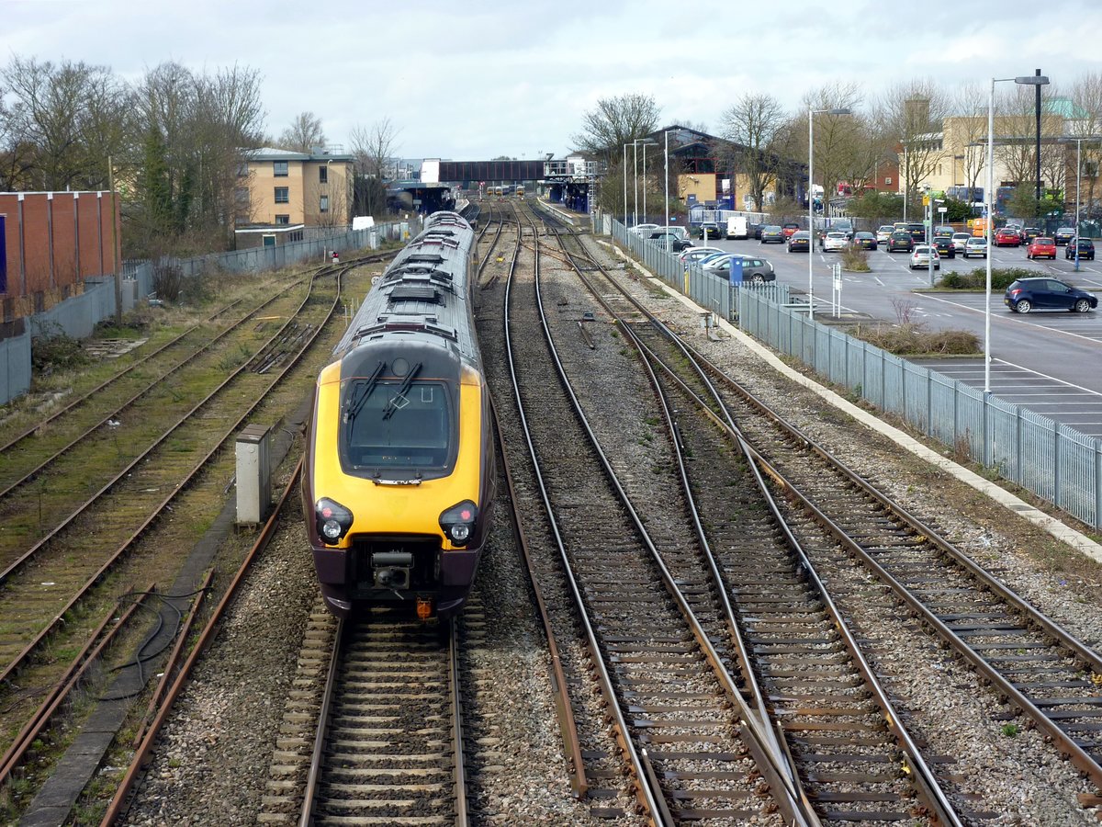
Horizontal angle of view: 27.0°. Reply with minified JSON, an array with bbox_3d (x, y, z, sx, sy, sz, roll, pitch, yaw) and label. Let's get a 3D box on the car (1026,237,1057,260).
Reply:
[{"bbox_3d":[32.256,-10.960,150.608,1.700,1.470,3.950,0,6,5],"label":"car"}]

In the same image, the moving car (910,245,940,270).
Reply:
[{"bbox_3d":[22.696,-9.602,139.258,1.760,1.440,4.250,0,6,5],"label":"moving car"}]

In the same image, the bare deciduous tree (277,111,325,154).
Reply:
[{"bbox_3d":[-31.001,-30.825,285.000,7.000,13.080,7.000,0,6,0],"label":"bare deciduous tree"}]

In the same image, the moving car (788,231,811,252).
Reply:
[{"bbox_3d":[18.169,-12.501,166.309,1.780,1.410,4.500,0,6,5],"label":"moving car"}]

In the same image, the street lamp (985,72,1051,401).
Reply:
[{"bbox_3d":[9.949,-3.148,49.000,1.270,8.180,0.330,-1,6,-2],"label":"street lamp"}]

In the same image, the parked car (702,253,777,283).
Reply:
[{"bbox_3d":[9.652,-7.601,121.000,4.500,1.470,1.800,-1,6,-2],"label":"parked car"}]

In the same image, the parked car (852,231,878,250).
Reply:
[{"bbox_3d":[24.138,-13.304,175.500,1.770,1.420,4.450,0,6,6],"label":"parked car"}]

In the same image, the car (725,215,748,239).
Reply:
[{"bbox_3d":[15.942,-16.064,196.500,1.800,1.900,4.400,0,6,5],"label":"car"}]

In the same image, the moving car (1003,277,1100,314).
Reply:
[{"bbox_3d":[21.535,-5.168,98.720,3.900,1.475,1.700,-1,6,-5],"label":"moving car"}]

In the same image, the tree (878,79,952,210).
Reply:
[{"bbox_3d":[39.217,-28.513,247.173,7.900,15.200,7.900,-1,6,0],"label":"tree"}]

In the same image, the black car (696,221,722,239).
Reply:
[{"bbox_3d":[13.594,-15.673,195.000,1.730,1.470,4.100,0,6,5],"label":"black car"}]

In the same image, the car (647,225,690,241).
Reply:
[{"bbox_3d":[8.704,-13.745,177.500,4.150,1.480,1.750,-1,6,-2],"label":"car"}]

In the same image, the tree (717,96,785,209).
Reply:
[{"bbox_3d":[18.819,-24.095,214.000,6.500,11.760,6.500,0,6,0],"label":"tree"}]

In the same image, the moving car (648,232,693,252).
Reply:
[{"bbox_3d":[8.646,-12.454,166.000,3.750,1.410,1.700,-1,6,-2],"label":"moving car"}]

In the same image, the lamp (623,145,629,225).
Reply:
[{"bbox_3d":[7.135,-19.443,199.574,1.400,8.200,0.350,-1,6,-2],"label":"lamp"}]

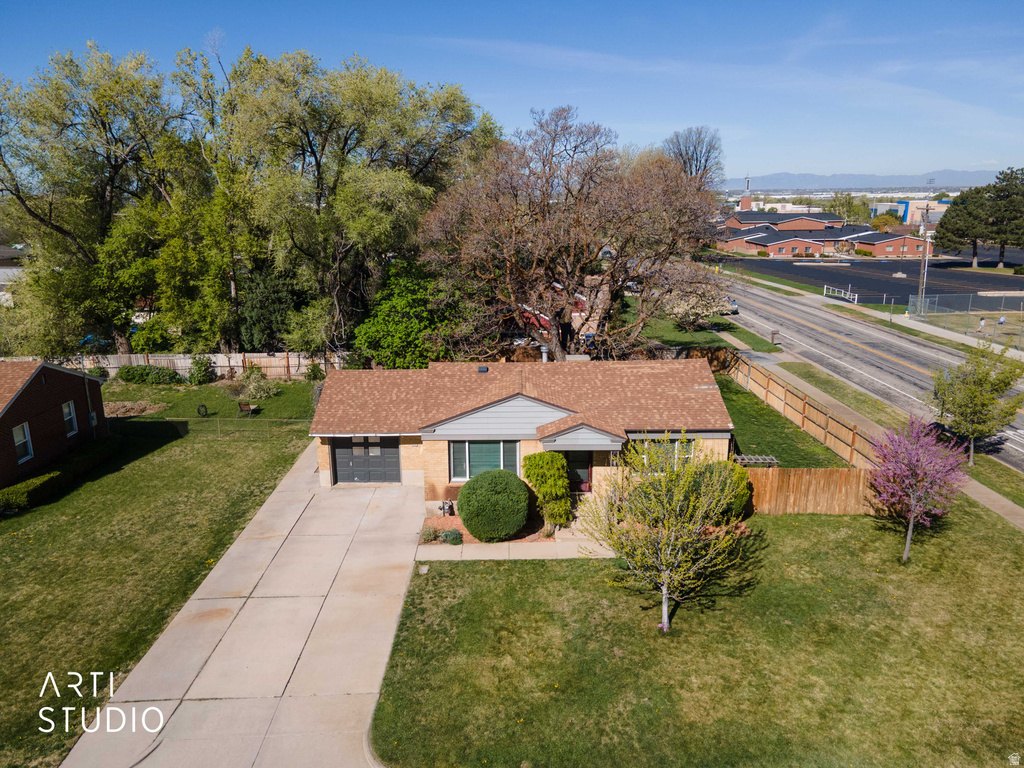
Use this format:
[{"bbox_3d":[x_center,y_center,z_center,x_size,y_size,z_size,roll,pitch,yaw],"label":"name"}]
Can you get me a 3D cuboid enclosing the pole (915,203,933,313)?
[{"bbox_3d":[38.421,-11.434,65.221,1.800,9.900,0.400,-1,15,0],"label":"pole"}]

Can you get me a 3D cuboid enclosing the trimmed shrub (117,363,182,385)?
[{"bbox_3d":[-22.800,-0.678,44.740,4.100,1.150,1.600,0,15,0],"label":"trimmed shrub"}]

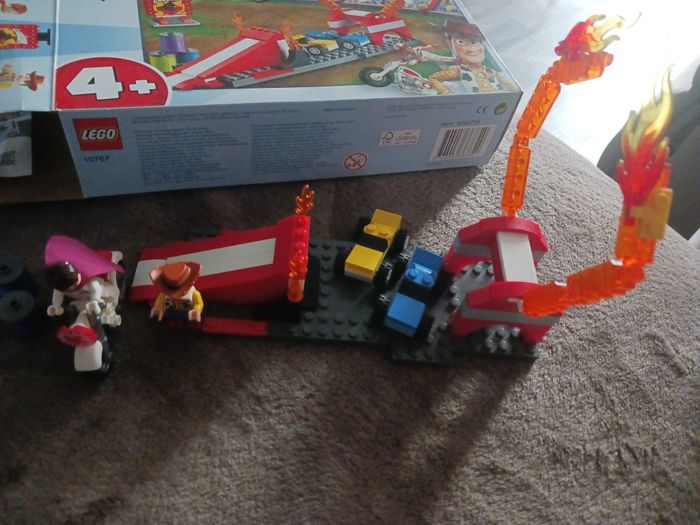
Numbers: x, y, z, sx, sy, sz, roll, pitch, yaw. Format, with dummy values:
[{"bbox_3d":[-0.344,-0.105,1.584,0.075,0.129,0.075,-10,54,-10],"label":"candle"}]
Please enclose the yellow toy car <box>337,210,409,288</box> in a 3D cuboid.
[{"bbox_3d":[0.013,-0.009,0.311,0.029,0.018,0.049,23,47,5],"label":"yellow toy car"}]

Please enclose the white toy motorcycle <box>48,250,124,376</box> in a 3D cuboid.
[{"bbox_3d":[-0.118,0.020,0.250,0.027,0.043,0.059,2,54,-10],"label":"white toy motorcycle"}]

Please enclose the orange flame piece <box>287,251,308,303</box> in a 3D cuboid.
[{"bbox_3d":[-0.024,0.008,0.257,0.009,0.042,0.008,6,54,-7],"label":"orange flame piece"}]

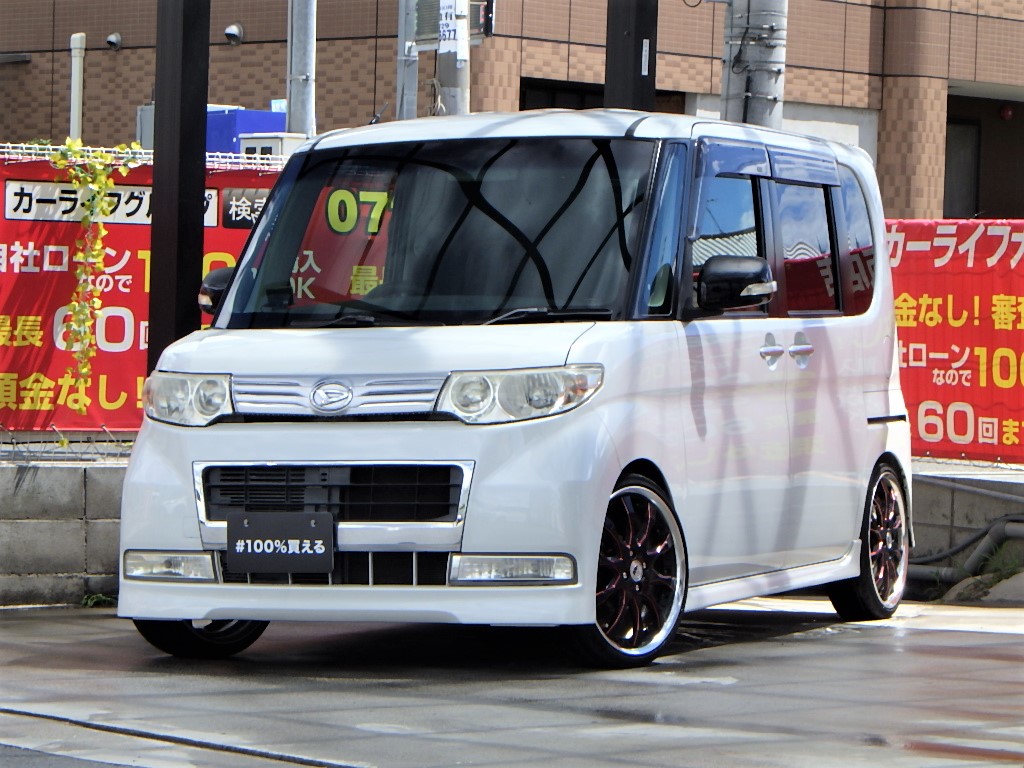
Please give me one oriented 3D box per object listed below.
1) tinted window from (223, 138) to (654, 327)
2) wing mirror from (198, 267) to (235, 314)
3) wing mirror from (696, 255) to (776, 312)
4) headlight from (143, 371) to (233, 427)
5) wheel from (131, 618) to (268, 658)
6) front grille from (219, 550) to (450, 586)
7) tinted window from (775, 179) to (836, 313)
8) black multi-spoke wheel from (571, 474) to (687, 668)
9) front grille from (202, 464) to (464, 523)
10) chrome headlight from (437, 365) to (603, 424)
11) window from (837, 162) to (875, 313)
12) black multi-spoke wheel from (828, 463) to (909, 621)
[{"bbox_3d":[-0.218,-0.442,10.007,1.320,0.660,0.130,-1,-35,23],"label":"tinted window"},{"bbox_3d":[-0.882,-0.273,10.576,0.230,0.175,0.130,-1,-1,23],"label":"wing mirror"},{"bbox_3d":[0.658,-0.294,9.932,0.230,0.175,0.130,-1,-1,23],"label":"wing mirror"},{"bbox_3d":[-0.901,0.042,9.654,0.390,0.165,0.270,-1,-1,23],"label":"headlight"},{"bbox_3d":[-0.868,0.543,10.054,0.175,0.535,0.535,-1,-1,37],"label":"wheel"},{"bbox_3d":[-0.488,0.508,9.331,0.710,0.105,0.090,-1,-1,23],"label":"front grille"},{"bbox_3d":[0.970,-0.454,11.098,0.050,0.470,0.620,-7,-3,22],"label":"tinted window"},{"bbox_3d":[0.281,0.528,9.594,0.175,0.535,0.535,-1,-1,37],"label":"black multi-spoke wheel"},{"bbox_3d":[-0.490,0.306,9.334,0.800,0.160,0.090,-1,-1,23],"label":"front grille"},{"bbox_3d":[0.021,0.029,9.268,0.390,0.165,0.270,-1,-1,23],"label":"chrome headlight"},{"bbox_3d":[1.157,-0.488,11.562,0.060,0.530,0.370,-7,-3,22],"label":"window"},{"bbox_3d":[1.233,0.548,11.873,0.175,0.535,0.535,-1,-1,23],"label":"black multi-spoke wheel"}]

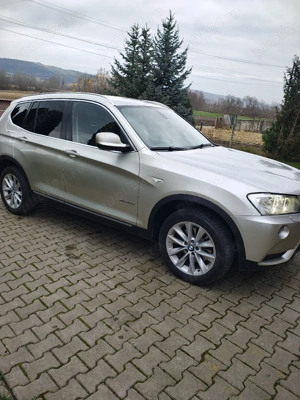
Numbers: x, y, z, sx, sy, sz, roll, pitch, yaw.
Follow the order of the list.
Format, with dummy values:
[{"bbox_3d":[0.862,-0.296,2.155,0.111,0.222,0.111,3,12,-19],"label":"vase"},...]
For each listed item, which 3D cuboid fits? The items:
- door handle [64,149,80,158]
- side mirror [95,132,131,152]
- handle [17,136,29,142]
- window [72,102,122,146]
[{"bbox_3d":[-0.838,-0.501,3.104,0.220,0.048,0.050,21,24,32],"label":"door handle"},{"bbox_3d":[-0.350,-0.533,2.686,0.180,0.165,0.260,14,20,34],"label":"side mirror"},{"bbox_3d":[-1.593,-0.756,3.608,0.220,0.045,0.050,21,24,32],"label":"handle"},{"bbox_3d":[-0.562,-0.791,2.988,0.860,0.450,0.050,14,2,34],"label":"window"}]

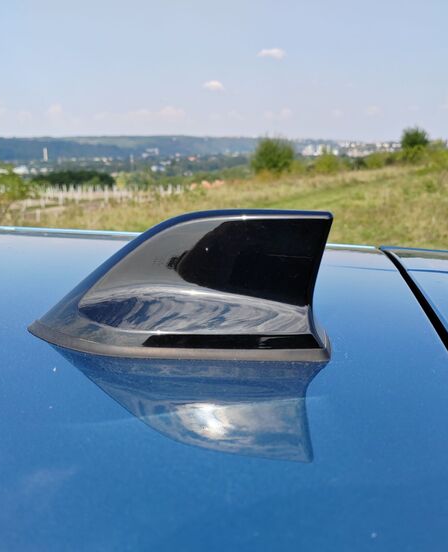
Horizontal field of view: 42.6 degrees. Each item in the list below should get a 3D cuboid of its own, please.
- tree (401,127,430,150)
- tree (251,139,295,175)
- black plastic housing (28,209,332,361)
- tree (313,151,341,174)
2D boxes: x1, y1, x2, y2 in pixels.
[{"bbox_3d":[26.685,-19.091,80.000,4.180,3.484,4.000,0,12,0],"label":"tree"},{"bbox_3d":[4.900,-12.073,58.000,4.445,3.637,4.300,0,12,0],"label":"tree"},{"bbox_3d":[-0.027,-0.003,0.307,0.165,0.070,0.065,3,12,6],"label":"black plastic housing"},{"bbox_3d":[10.712,-11.862,60.000,2.926,2.508,2.800,0,12,0],"label":"tree"}]

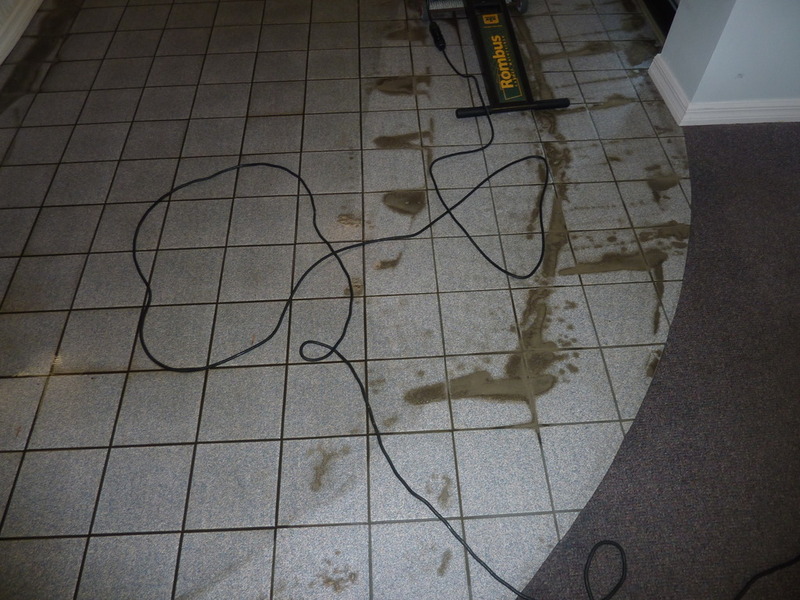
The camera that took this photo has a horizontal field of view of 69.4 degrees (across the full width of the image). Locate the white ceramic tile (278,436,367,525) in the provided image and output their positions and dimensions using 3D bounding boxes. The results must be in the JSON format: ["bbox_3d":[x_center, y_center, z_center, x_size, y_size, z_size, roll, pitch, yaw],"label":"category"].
[{"bbox_3d":[-0.176,0.417,1.338,0.200,0.009,0.200,-3,55,-1],"label":"white ceramic tile"}]

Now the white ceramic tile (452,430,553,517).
[{"bbox_3d":[0.236,0.396,1.344,0.200,0.009,0.200,-3,55,-1],"label":"white ceramic tile"}]

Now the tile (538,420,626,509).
[{"bbox_3d":[0.441,0.385,1.347,0.200,0.009,0.200,-3,55,-1],"label":"tile"}]

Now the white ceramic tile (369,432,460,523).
[{"bbox_3d":[0.030,0.406,1.341,0.200,0.009,0.200,-3,55,-1],"label":"white ceramic tile"}]

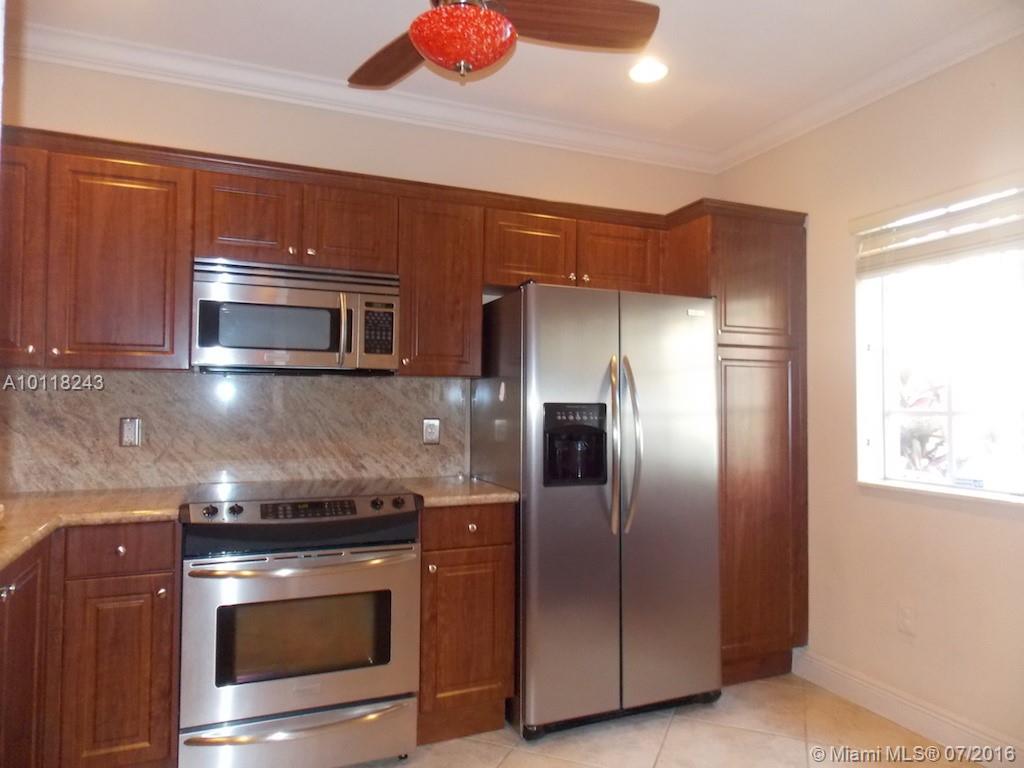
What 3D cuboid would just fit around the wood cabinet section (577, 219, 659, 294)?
[{"bbox_3d":[0.450,-0.591,3.362,0.467,0.315,0.324,1,-2,-23],"label":"wood cabinet section"}]

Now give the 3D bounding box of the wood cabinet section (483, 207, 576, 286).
[{"bbox_3d":[0.026,-0.599,3.183,0.454,0.315,0.324,1,-2,-23],"label":"wood cabinet section"}]

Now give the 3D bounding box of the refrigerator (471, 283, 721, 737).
[{"bbox_3d":[0.324,0.486,3.016,0.897,1.735,0.770,1,-2,-23],"label":"refrigerator"}]

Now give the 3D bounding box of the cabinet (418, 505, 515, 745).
[{"bbox_3d":[-0.293,0.904,2.841,0.365,0.882,0.625,1,-2,-23],"label":"cabinet"}]

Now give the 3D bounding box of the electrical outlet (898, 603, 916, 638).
[{"bbox_3d":[1.545,0.928,2.669,0.010,0.118,0.075,1,-2,-23],"label":"electrical outlet"}]

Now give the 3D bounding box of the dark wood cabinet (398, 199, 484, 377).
[{"bbox_3d":[-0.357,-0.394,3.012,0.367,0.741,0.352,1,-2,-23],"label":"dark wood cabinet"}]

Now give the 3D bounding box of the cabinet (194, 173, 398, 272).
[{"bbox_3d":[-0.878,-0.608,2.802,0.765,0.325,0.352,1,-2,-23],"label":"cabinet"}]

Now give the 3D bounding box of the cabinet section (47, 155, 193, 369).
[{"bbox_3d":[-1.440,-0.415,2.557,0.447,0.735,0.324,1,-2,-23],"label":"cabinet section"}]

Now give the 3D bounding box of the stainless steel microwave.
[{"bbox_3d":[-0.874,-0.241,2.777,0.762,0.408,0.375,1,-2,-23],"label":"stainless steel microwave"}]

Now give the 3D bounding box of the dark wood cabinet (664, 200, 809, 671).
[{"bbox_3d":[0.993,0.277,3.389,0.522,2.185,0.655,1,-2,-23],"label":"dark wood cabinet"}]

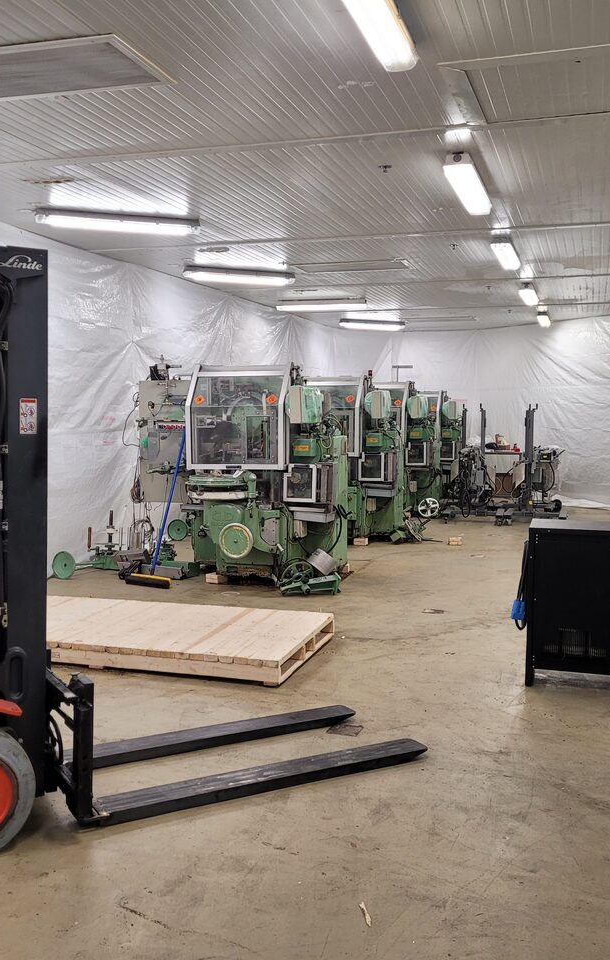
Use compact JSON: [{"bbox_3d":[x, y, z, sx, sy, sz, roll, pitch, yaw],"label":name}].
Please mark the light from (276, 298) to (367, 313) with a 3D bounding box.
[{"bbox_3d":[0.224,-2.411,13.282,1.240,0.130,0.160,2,4,17],"label":"light"}]

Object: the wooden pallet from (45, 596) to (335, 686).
[{"bbox_3d":[-1.096,0.984,6.213,2.348,0.134,1.252,2,4,17],"label":"wooden pallet"}]

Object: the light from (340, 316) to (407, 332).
[{"bbox_3d":[1.150,-2.649,16.487,1.290,0.125,0.160,-2,5,-24],"label":"light"}]

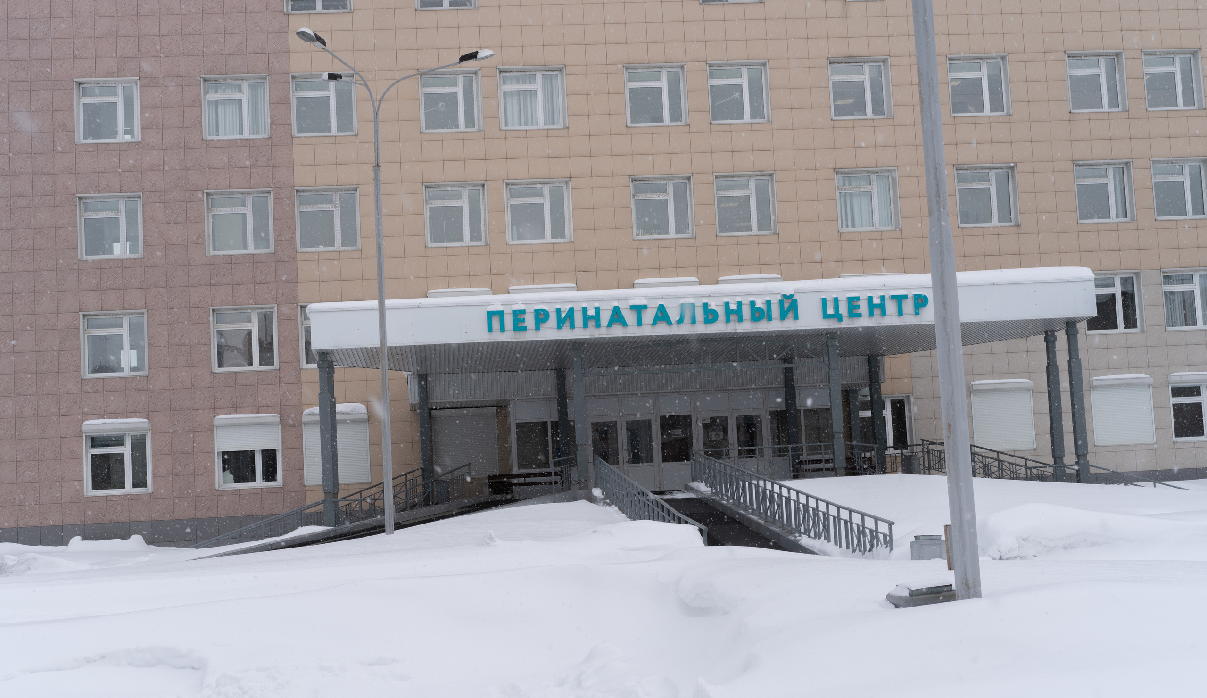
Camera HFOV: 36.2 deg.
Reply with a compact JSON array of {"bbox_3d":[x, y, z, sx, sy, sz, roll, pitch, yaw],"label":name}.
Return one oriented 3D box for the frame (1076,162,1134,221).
[{"bbox_3d":[14.971,-4.682,55.092,1.780,1.827,0.200,-2,-5,-6],"label":"frame"}]

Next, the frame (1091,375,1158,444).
[{"bbox_3d":[15.316,1.816,54.347,1.911,1.999,0.250,-2,-5,-6],"label":"frame"}]

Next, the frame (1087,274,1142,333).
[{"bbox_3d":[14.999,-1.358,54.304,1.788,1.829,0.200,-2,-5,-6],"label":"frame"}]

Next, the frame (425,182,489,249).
[{"bbox_3d":[-4.233,-3.860,53.159,1.773,1.827,0.200,-2,-5,-6],"label":"frame"}]

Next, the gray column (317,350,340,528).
[{"bbox_3d":[-6.404,2.086,42.770,0.300,4.102,0.300,-2,-5,-6],"label":"gray column"}]

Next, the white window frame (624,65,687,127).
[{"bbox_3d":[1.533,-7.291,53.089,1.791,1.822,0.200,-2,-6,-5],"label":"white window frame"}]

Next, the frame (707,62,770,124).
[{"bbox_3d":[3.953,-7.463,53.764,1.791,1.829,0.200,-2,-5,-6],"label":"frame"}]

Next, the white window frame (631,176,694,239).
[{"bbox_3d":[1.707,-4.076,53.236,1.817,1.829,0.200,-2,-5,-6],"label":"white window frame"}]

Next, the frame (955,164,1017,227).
[{"bbox_3d":[11.376,-4.528,54.730,1.851,1.827,0.200,-2,-5,-6],"label":"frame"}]

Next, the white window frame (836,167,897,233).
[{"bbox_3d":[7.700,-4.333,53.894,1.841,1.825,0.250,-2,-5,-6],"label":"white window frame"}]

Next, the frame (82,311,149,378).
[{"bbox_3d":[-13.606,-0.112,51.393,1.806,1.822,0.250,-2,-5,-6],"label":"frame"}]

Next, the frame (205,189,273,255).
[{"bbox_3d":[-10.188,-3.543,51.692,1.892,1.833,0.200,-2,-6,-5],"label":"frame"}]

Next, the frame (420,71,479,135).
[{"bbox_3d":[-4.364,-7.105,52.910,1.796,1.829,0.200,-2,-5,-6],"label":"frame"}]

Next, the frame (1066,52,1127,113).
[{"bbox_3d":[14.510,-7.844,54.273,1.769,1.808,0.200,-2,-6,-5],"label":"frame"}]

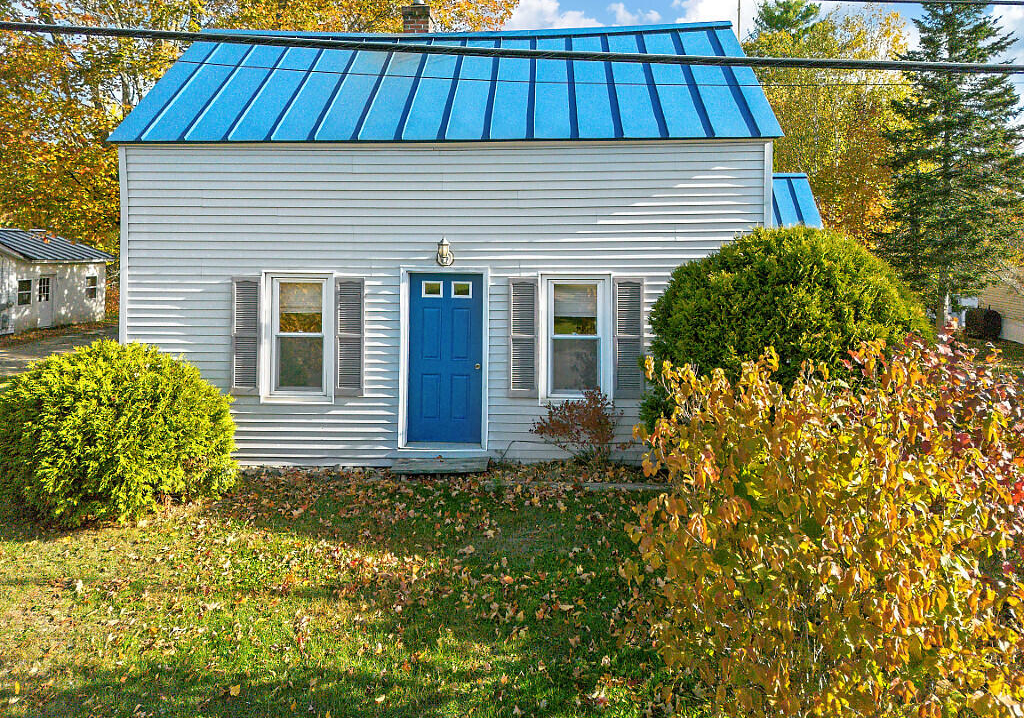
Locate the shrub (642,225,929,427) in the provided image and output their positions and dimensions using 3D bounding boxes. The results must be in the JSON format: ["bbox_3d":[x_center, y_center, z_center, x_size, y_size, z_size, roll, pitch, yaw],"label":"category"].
[{"bbox_3d":[2.770,0.040,7.200,2.850,2.750,2.650,0,4,0],"label":"shrub"}]

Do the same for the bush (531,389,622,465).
[{"bbox_3d":[0.730,0.770,8.050,1.030,0.870,0.800,0,4,0],"label":"bush"}]

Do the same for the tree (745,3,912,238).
[{"bbox_3d":[11.100,-6.700,25.000,6.200,11.300,5.800,0,4,0],"label":"tree"}]

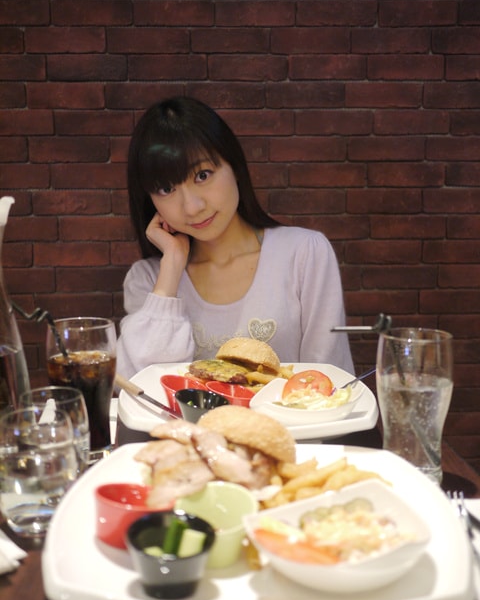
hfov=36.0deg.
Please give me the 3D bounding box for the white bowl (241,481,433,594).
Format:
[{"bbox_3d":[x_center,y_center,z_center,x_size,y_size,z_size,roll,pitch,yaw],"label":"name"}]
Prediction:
[{"bbox_3d":[0.074,0.187,0.570,0.132,0.052,0.108,-5,10,-27],"label":"white bowl"}]

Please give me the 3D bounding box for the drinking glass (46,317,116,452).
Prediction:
[{"bbox_3d":[-0.182,0.104,0.850,0.081,0.158,0.081,0,9,0],"label":"drinking glass"}]

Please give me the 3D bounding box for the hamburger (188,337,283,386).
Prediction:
[{"bbox_3d":[-0.006,0.096,1.060,0.132,0.075,0.112,0,9,0],"label":"hamburger"}]

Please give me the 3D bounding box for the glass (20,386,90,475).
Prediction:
[{"bbox_3d":[-0.186,0.148,0.745,0.072,0.104,0.072,0,9,0],"label":"glass"}]

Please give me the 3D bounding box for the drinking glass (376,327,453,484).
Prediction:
[{"bbox_3d":[0.184,0.115,0.780,0.082,0.158,0.082,0,9,0],"label":"drinking glass"}]

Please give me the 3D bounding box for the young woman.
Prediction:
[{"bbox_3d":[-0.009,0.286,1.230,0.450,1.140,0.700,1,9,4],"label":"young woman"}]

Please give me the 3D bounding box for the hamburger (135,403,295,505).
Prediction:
[{"bbox_3d":[-0.022,0.151,0.690,0.148,0.082,0.125,0,9,0],"label":"hamburger"}]

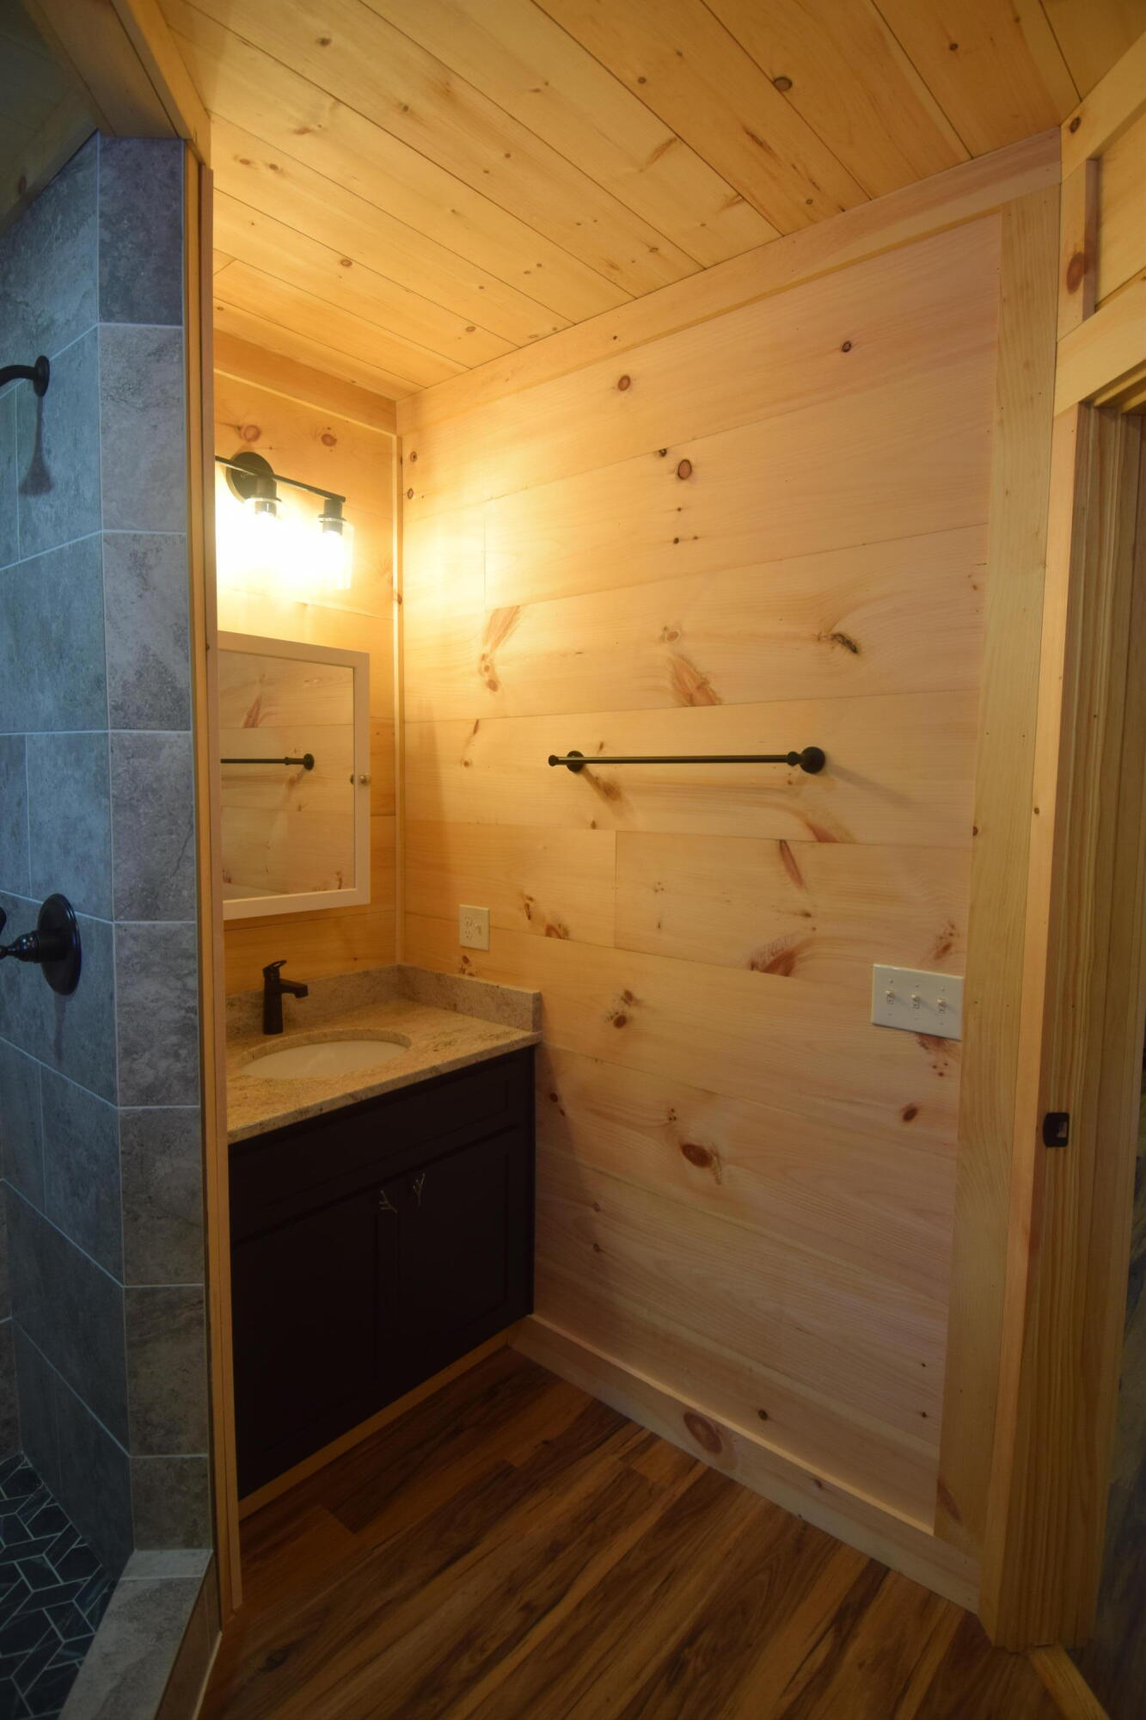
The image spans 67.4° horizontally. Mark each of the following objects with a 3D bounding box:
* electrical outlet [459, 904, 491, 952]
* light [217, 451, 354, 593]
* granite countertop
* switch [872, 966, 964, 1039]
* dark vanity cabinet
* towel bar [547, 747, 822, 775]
[{"bbox_3d":[-0.264,0.183,2.316,0.117,0.114,0.011,5,6,40],"label":"electrical outlet"},{"bbox_3d":[-0.737,-0.835,2.054,0.142,0.290,0.472,5,6,40],"label":"light"},{"bbox_3d":[-0.589,0.413,2.022,0.571,0.126,0.903,5,6,40],"label":"granite countertop"},{"bbox_3d":[0.624,0.259,1.563,0.162,0.114,0.016,5,6,40],"label":"switch"},{"bbox_3d":[-0.600,0.847,2.064,0.555,0.746,0.903,5,6,40],"label":"dark vanity cabinet"},{"bbox_3d":[0.206,-0.212,1.832,0.658,0.054,0.093,5,6,40],"label":"towel bar"}]

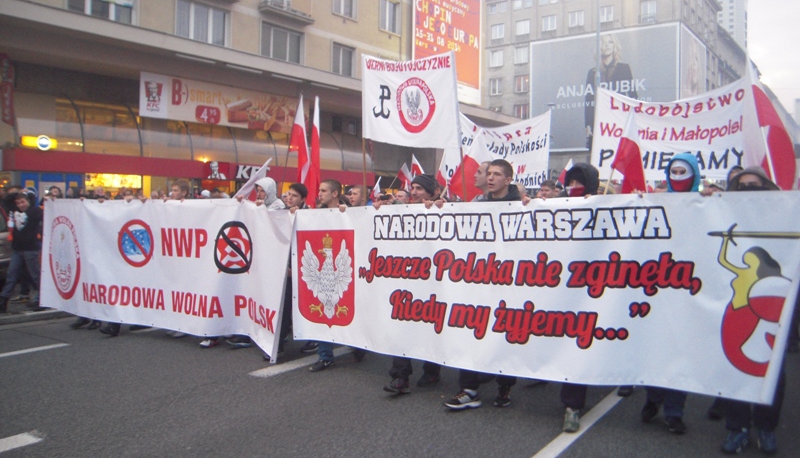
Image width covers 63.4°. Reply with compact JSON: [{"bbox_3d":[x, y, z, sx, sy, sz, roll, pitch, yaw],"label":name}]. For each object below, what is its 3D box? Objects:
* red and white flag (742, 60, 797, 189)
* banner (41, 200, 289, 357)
[{"bbox_3d":[3.079,-0.872,5.400,0.476,1.185,0.300,1,2,14],"label":"red and white flag"},{"bbox_3d":[-2.634,0.395,6.725,3.690,1.360,0.300,2,2,30],"label":"banner"}]

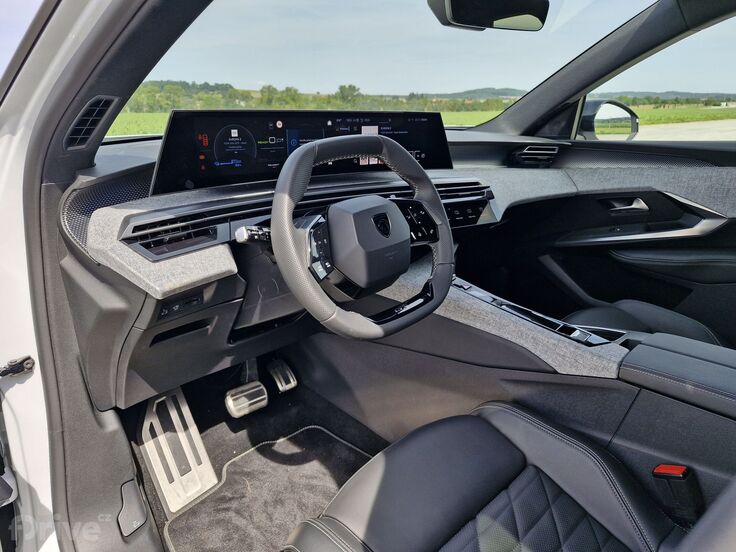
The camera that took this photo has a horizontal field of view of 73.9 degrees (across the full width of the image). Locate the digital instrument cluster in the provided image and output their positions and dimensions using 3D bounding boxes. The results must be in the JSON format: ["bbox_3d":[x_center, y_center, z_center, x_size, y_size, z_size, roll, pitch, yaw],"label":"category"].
[{"bbox_3d":[-0.068,-0.245,0.905,0.635,0.128,0.060,-16,17,-37],"label":"digital instrument cluster"}]

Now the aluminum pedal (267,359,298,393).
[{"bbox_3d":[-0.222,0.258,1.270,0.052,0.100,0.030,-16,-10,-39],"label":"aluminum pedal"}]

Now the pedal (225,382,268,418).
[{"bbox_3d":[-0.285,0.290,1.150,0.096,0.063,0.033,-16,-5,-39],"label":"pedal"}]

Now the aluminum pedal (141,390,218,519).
[{"bbox_3d":[-0.397,0.358,1.040,0.110,0.235,0.030,-8,-19,-37],"label":"aluminum pedal"}]

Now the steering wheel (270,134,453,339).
[{"bbox_3d":[0.005,-0.067,0.781,0.347,0.325,0.090,-16,0,-39],"label":"steering wheel"}]

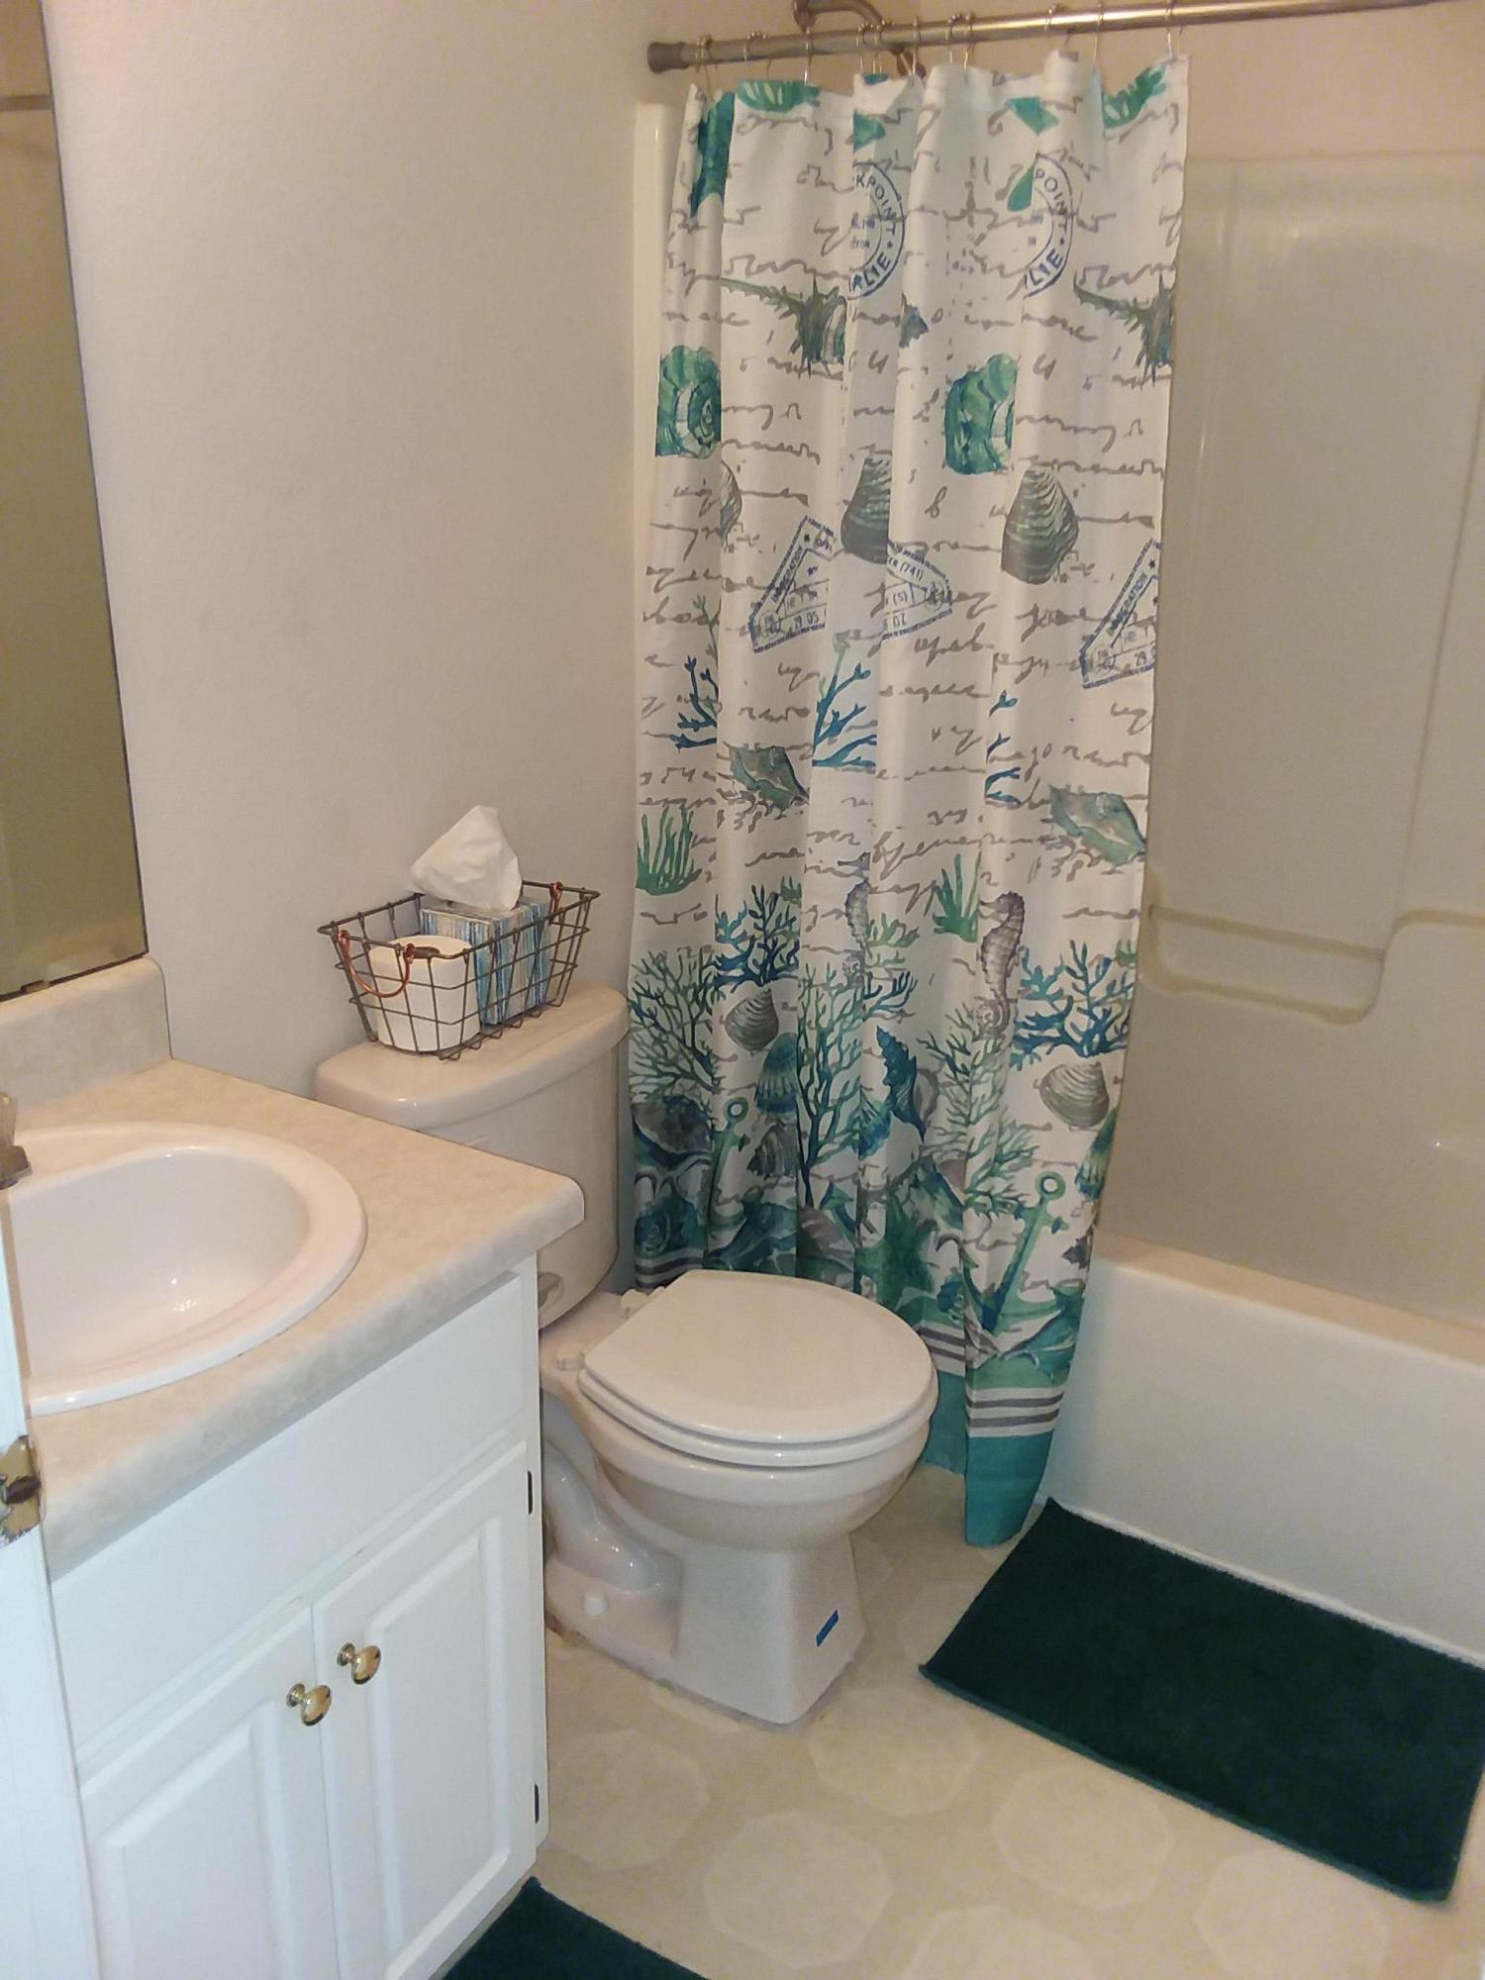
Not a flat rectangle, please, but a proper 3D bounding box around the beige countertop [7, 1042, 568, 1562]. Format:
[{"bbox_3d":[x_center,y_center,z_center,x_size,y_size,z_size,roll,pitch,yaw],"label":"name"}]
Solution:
[{"bbox_3d":[-0.537,0.223,1.359,0.553,0.042,0.608,13,22,29],"label":"beige countertop"}]

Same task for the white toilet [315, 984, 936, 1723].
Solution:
[{"bbox_3d":[-0.109,0.453,2.035,0.688,0.743,0.455,13,22,29],"label":"white toilet"}]

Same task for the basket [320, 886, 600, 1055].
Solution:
[{"bbox_3d":[-0.337,-0.027,2.027,0.195,0.145,0.298,12,22,27],"label":"basket"}]

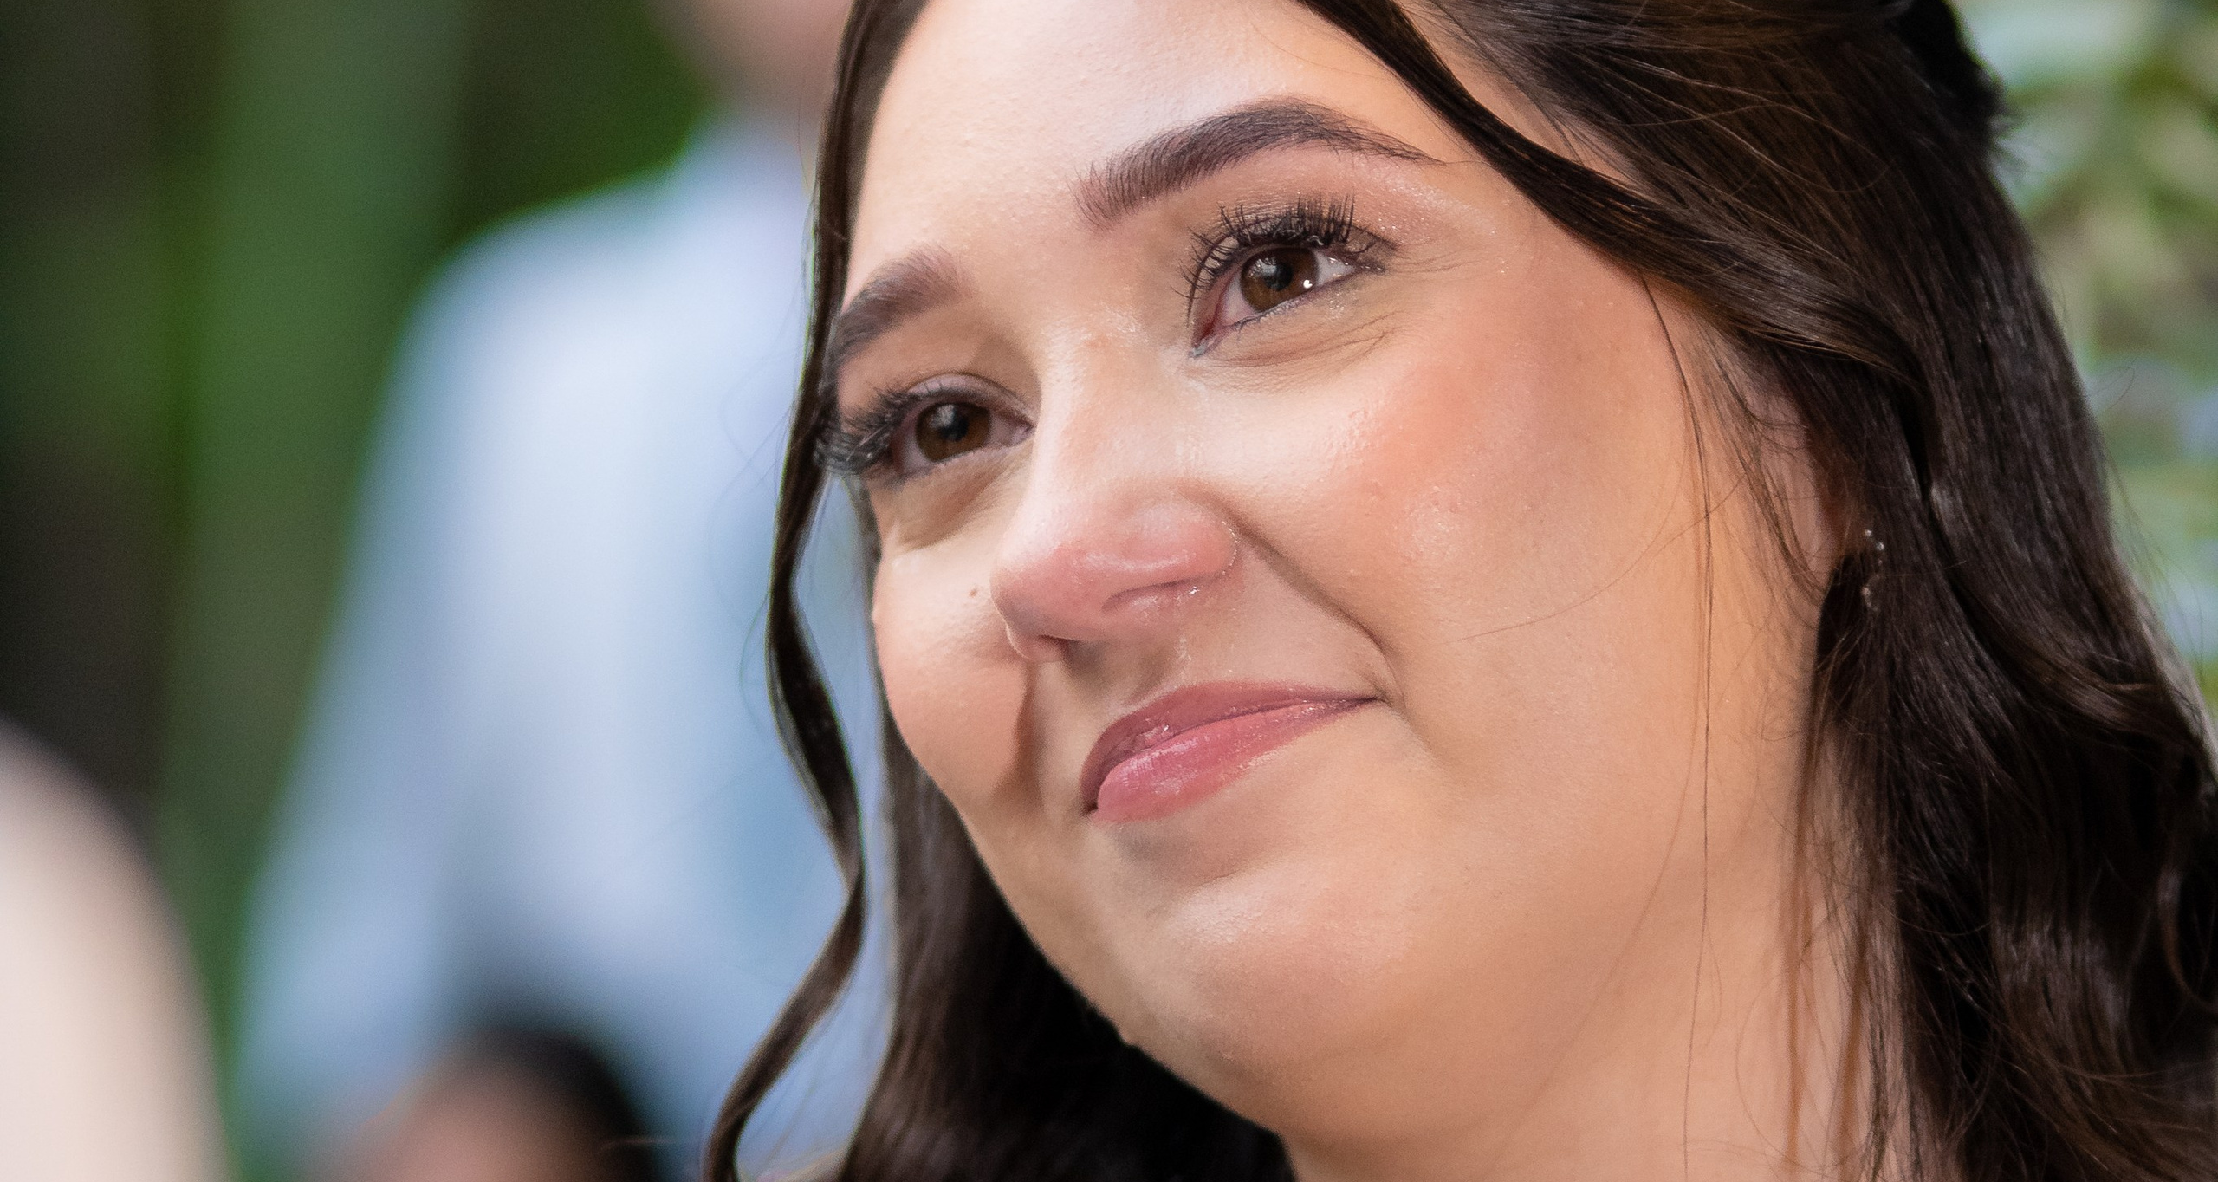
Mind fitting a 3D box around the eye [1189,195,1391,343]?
[{"bbox_3d":[0.026,-0.046,1.672,0.030,0.018,0.014,-22,-17,24],"label":"eye"}]

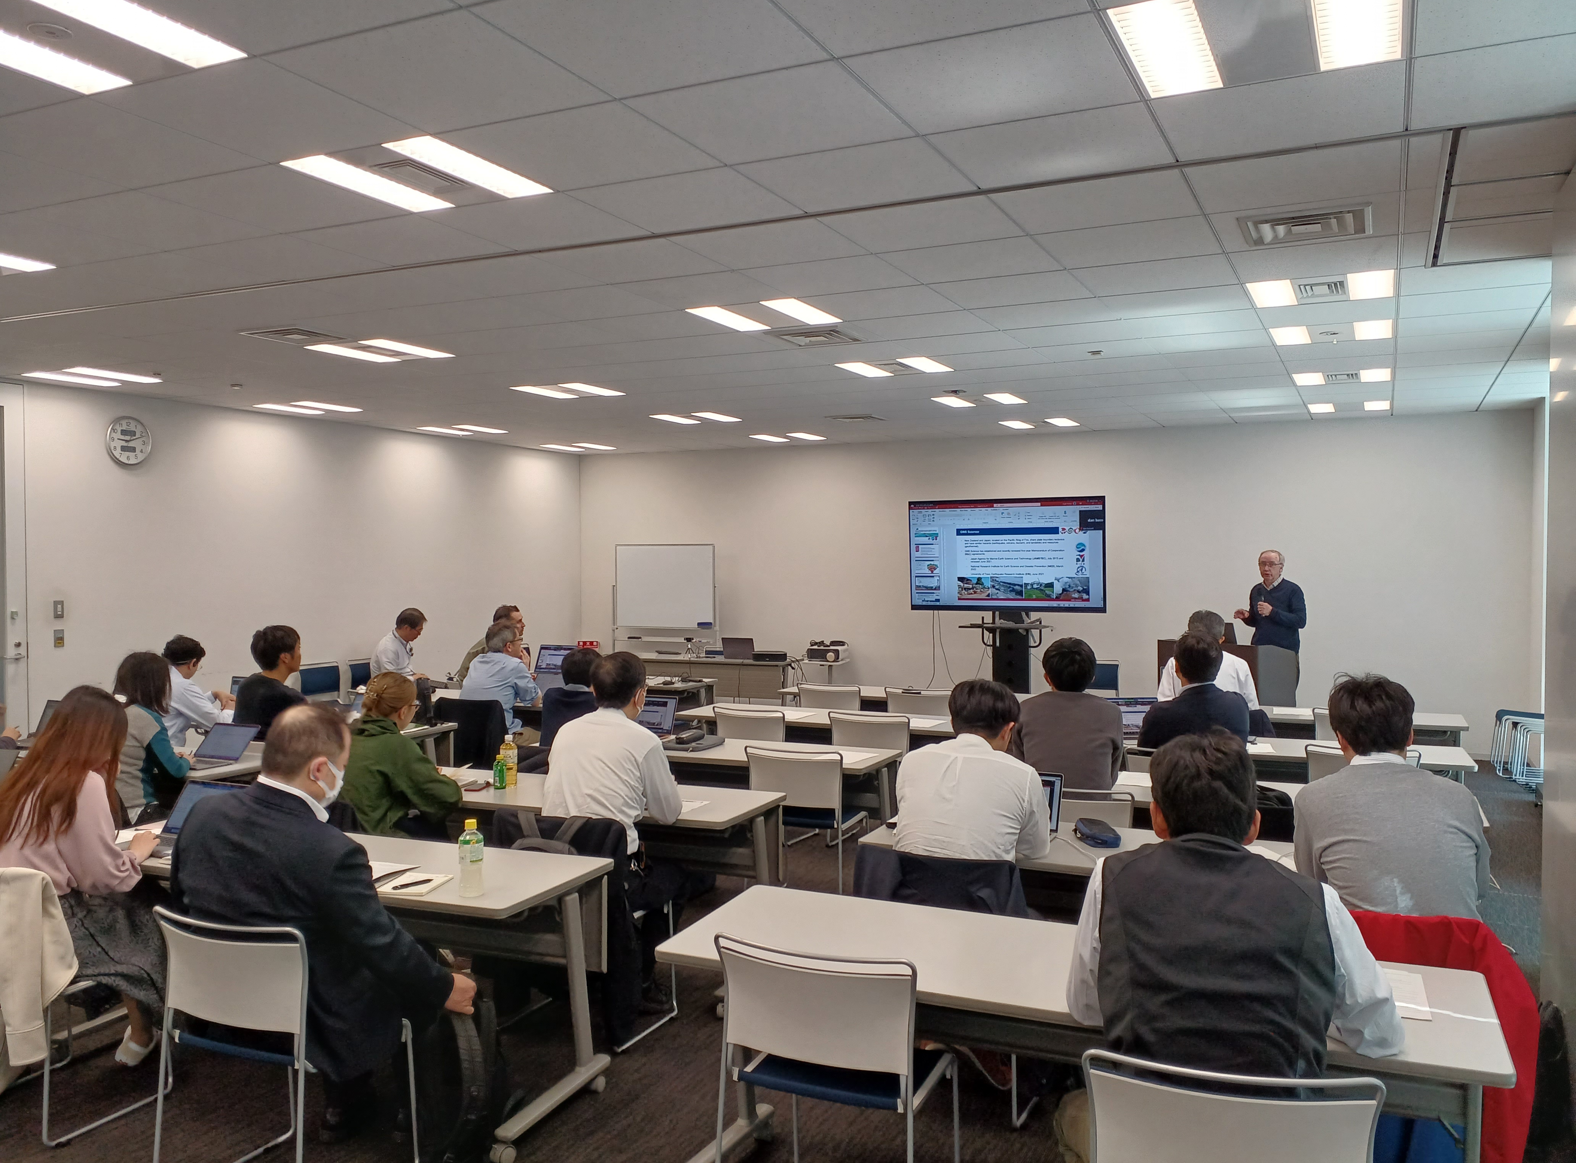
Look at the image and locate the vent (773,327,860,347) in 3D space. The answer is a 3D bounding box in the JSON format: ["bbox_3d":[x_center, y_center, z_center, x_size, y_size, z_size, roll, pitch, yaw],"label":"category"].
[{"bbox_3d":[0.143,-1.323,6.611,0.450,0.050,0.450,0,1,26],"label":"vent"}]

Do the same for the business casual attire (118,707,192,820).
[{"bbox_3d":[-2.715,0.753,5.219,0.430,0.530,0.400,1,1,26],"label":"business casual attire"}]

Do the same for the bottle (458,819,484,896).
[{"bbox_3d":[-0.884,0.766,3.443,0.070,0.215,0.070,0,1,0],"label":"bottle"}]

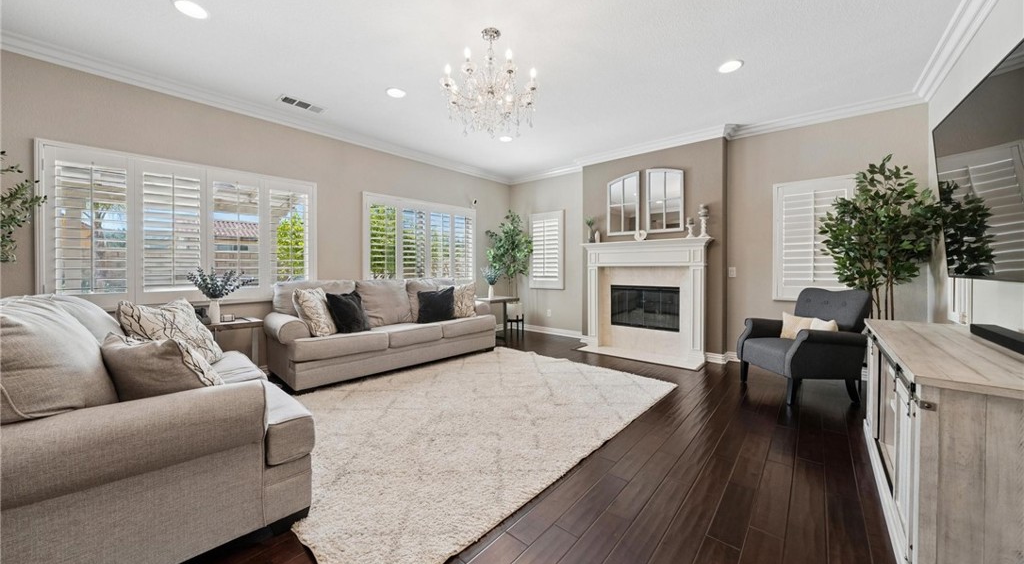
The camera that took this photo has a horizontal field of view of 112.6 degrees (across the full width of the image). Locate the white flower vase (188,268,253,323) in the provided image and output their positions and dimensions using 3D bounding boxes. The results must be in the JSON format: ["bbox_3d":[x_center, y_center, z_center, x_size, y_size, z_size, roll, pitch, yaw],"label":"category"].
[{"bbox_3d":[-2.568,0.115,2.988,0.408,0.490,0.449,1,2,42],"label":"white flower vase"}]

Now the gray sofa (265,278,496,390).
[{"bbox_3d":[-1.434,0.458,4.163,1.081,0.949,2.519,1,2,42],"label":"gray sofa"}]

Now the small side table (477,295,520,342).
[{"bbox_3d":[-0.282,0.593,5.517,0.449,0.622,0.653,1,2,42],"label":"small side table"}]

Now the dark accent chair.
[{"bbox_3d":[2.488,0.519,2.924,0.724,0.882,0.653,0,1,-4],"label":"dark accent chair"}]

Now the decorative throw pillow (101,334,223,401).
[{"bbox_3d":[-1.480,0.361,1.460,0.459,0.408,0.163,0,34,18],"label":"decorative throw pillow"}]

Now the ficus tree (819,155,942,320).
[{"bbox_3d":[3.154,-0.060,2.926,0.734,2.040,0.734,1,2,42],"label":"ficus tree"}]

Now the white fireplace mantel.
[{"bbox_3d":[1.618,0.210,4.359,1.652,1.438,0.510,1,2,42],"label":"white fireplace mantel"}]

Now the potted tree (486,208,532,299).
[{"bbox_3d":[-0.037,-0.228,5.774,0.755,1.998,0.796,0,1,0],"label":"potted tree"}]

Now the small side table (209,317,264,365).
[{"bbox_3d":[-2.574,0.655,2.997,0.449,0.602,0.541,1,2,42],"label":"small side table"}]

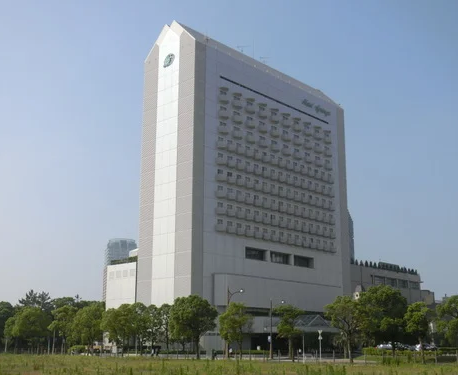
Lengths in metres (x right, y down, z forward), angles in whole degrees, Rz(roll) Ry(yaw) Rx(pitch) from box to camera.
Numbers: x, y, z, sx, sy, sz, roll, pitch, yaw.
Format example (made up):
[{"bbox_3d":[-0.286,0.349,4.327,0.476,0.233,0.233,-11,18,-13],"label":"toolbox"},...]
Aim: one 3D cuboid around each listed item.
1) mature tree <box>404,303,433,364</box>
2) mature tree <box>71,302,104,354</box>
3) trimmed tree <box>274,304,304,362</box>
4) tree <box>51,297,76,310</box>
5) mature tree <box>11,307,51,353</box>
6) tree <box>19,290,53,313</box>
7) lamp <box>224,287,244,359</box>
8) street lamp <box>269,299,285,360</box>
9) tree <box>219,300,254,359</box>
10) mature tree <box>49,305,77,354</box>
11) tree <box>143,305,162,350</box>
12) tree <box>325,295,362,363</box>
[{"bbox_3d":[17.813,13.564,60.510,2.755,5.641,2.755,-4,-14,16],"label":"mature tree"},{"bbox_3d":[-21.237,21.401,97.714,4.970,8.118,4.970,3,-14,-12],"label":"mature tree"},{"bbox_3d":[6.677,15.965,71.247,3.352,6.085,3.352,-1,-14,5],"label":"trimmed tree"},{"bbox_3d":[-35.325,29.494,138.973,5.780,12.027,5.780,3,-14,-14],"label":"tree"},{"bbox_3d":[-33.887,24.620,111.340,7.206,8.348,7.206,4,-14,-16],"label":"mature tree"},{"bbox_3d":[-42.096,29.554,143.077,8.155,13.862,8.155,4,-14,-16],"label":"tree"},{"bbox_3d":[0.825,17.300,83.036,2.690,9.100,0.400,11,-18,-39],"label":"lamp"},{"bbox_3d":[7.129,20.366,93.702,2.967,8.219,0.400,11,-18,-39],"label":"street lamp"},{"bbox_3d":[0.892,17.070,77.154,4.046,6.749,4.046,0,-14,1],"label":"tree"},{"bbox_3d":[-27.486,23.918,108.963,4.820,8.160,4.820,3,-14,-13],"label":"mature tree"},{"bbox_3d":[-12.816,24.032,109.986,3.350,8.350,3.350,2,-14,-6],"label":"tree"},{"bbox_3d":[12.572,15.653,71.855,4.040,7.240,4.040,-2,-14,9],"label":"tree"}]

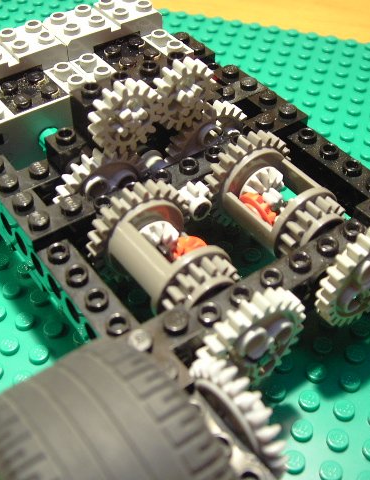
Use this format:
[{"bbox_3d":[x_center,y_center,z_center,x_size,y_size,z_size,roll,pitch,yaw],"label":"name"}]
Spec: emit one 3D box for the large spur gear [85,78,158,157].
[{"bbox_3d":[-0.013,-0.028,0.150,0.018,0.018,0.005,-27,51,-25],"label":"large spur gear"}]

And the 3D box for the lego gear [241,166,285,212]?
[{"bbox_3d":[0.020,-0.011,0.161,0.014,0.014,0.005,-27,50,-25],"label":"lego gear"}]

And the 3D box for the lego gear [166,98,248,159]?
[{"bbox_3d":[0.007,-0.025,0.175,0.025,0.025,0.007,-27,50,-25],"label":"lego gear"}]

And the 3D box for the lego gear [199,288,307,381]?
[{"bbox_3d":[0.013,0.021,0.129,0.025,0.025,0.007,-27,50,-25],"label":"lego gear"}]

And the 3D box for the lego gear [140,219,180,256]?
[{"bbox_3d":[-0.006,0.002,0.146,0.013,0.013,0.005,-27,51,-25],"label":"lego gear"}]

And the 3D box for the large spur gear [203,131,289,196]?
[{"bbox_3d":[0.016,-0.015,0.165,0.025,0.025,0.007,-27,50,-25],"label":"large spur gear"}]

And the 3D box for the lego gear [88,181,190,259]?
[{"bbox_3d":[-0.010,-0.001,0.149,0.026,0.026,0.006,-27,51,-25],"label":"lego gear"}]

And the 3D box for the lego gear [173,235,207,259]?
[{"bbox_3d":[0.000,0.005,0.146,0.005,0.013,0.013,0,35,-45],"label":"lego gear"}]

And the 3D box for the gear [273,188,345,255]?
[{"bbox_3d":[0.029,-0.002,0.149,0.020,0.020,0.007,-27,51,-25],"label":"gear"}]

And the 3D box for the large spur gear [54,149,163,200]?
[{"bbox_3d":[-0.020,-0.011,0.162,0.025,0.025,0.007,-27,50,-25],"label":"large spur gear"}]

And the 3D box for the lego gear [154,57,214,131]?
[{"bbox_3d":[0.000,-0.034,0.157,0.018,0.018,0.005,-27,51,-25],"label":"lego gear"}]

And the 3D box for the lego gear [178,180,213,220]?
[{"bbox_3d":[0.002,-0.009,0.157,0.010,0.010,0.008,-27,51,-25],"label":"lego gear"}]

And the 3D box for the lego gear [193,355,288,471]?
[{"bbox_3d":[0.008,0.032,0.115,0.006,0.025,0.025,-27,51,-25],"label":"lego gear"}]

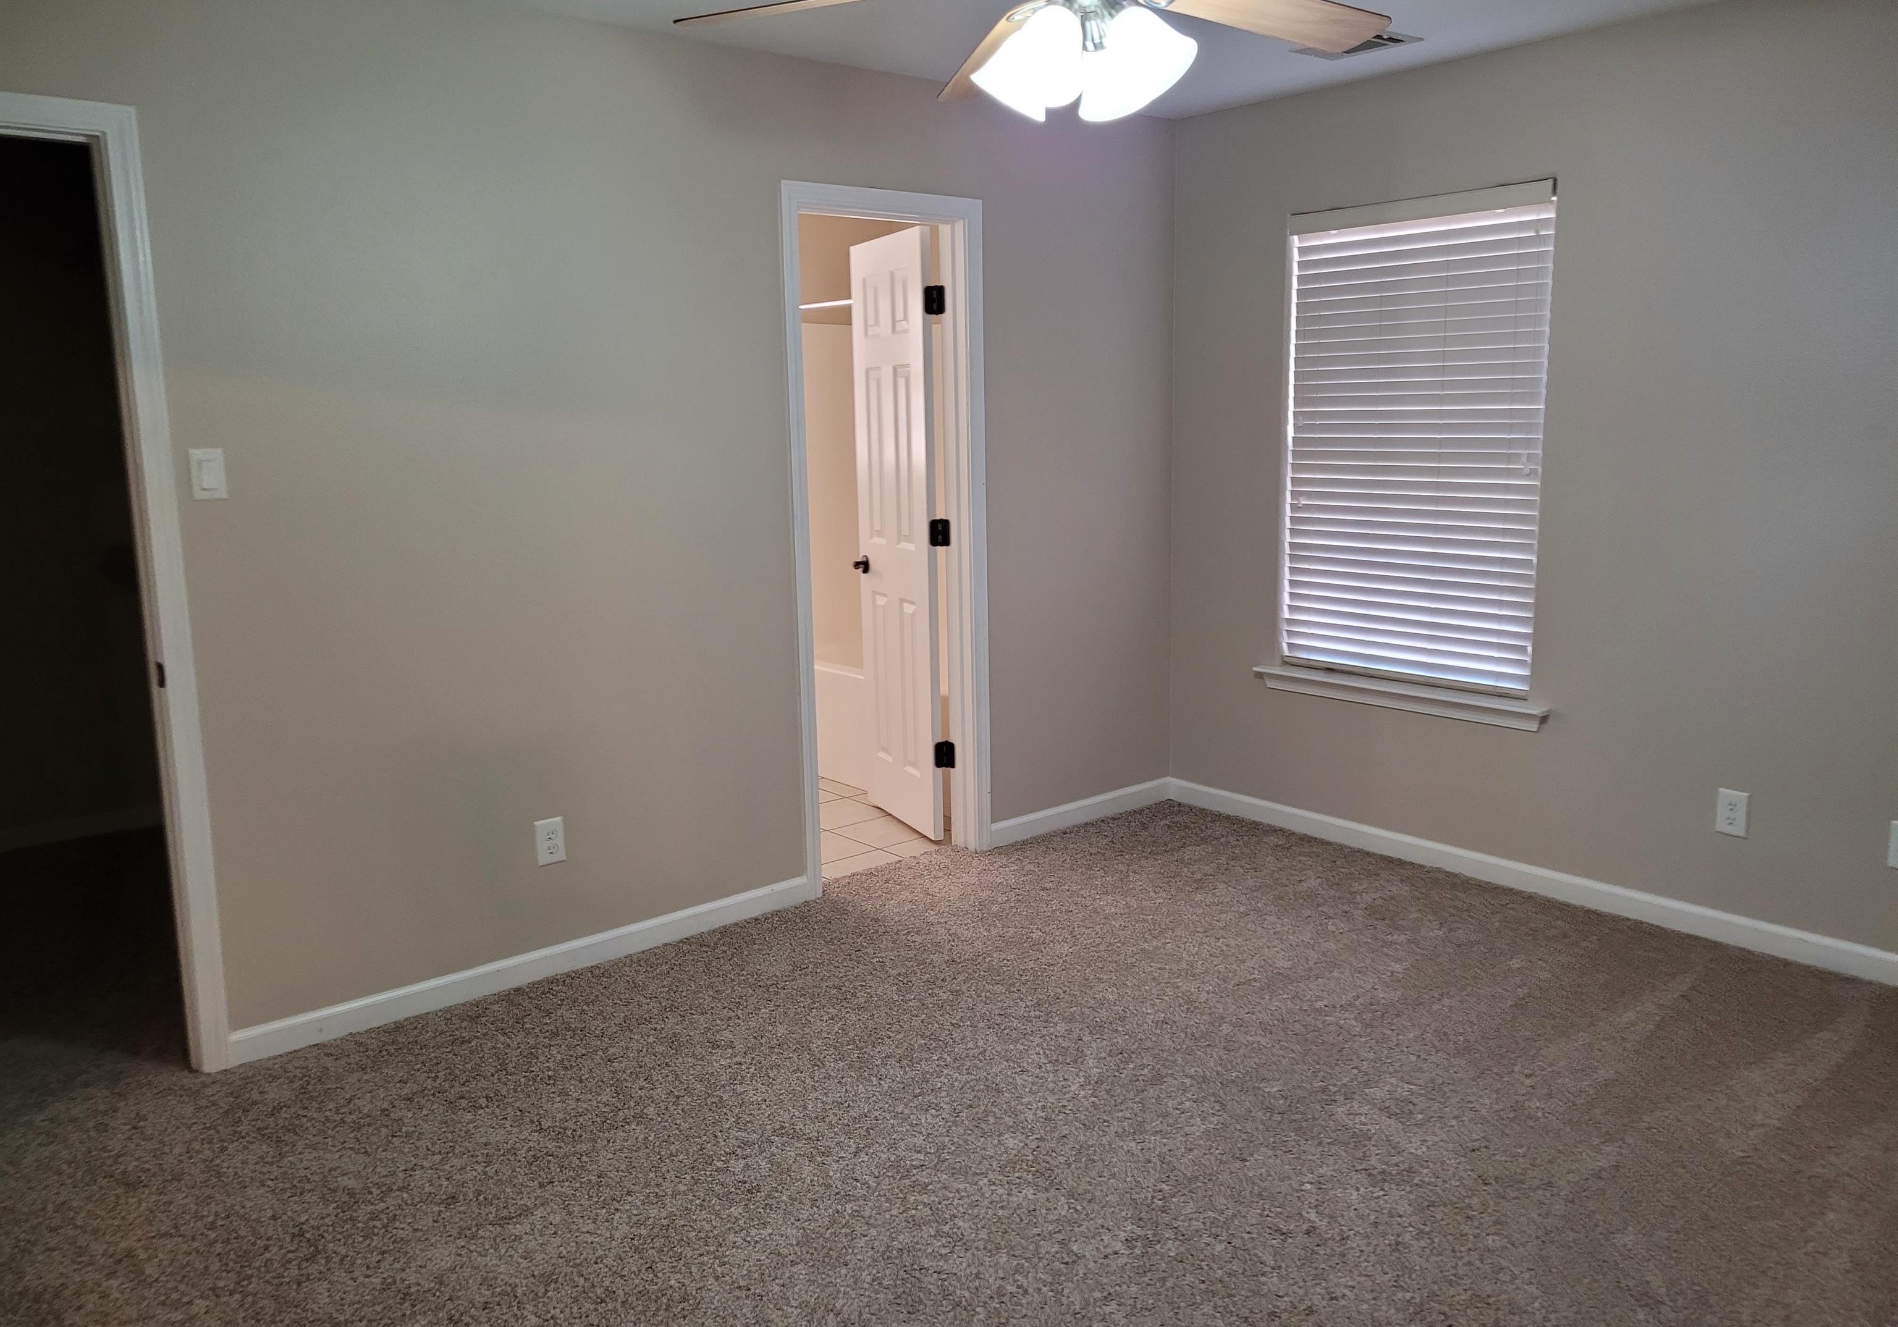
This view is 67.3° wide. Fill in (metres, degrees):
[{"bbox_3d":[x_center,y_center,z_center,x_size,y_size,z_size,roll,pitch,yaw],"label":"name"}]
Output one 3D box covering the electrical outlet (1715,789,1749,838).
[{"bbox_3d":[2.116,0.403,3.844,0.010,0.120,0.082,-10,13,-40],"label":"electrical outlet"}]

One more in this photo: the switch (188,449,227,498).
[{"bbox_3d":[-1.610,-0.410,3.096,0.067,0.110,0.010,-10,13,-40],"label":"switch"}]

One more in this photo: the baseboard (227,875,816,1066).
[{"bbox_3d":[-1.042,0.782,3.783,1.601,0.087,0.015,-10,13,-40],"label":"baseboard"}]

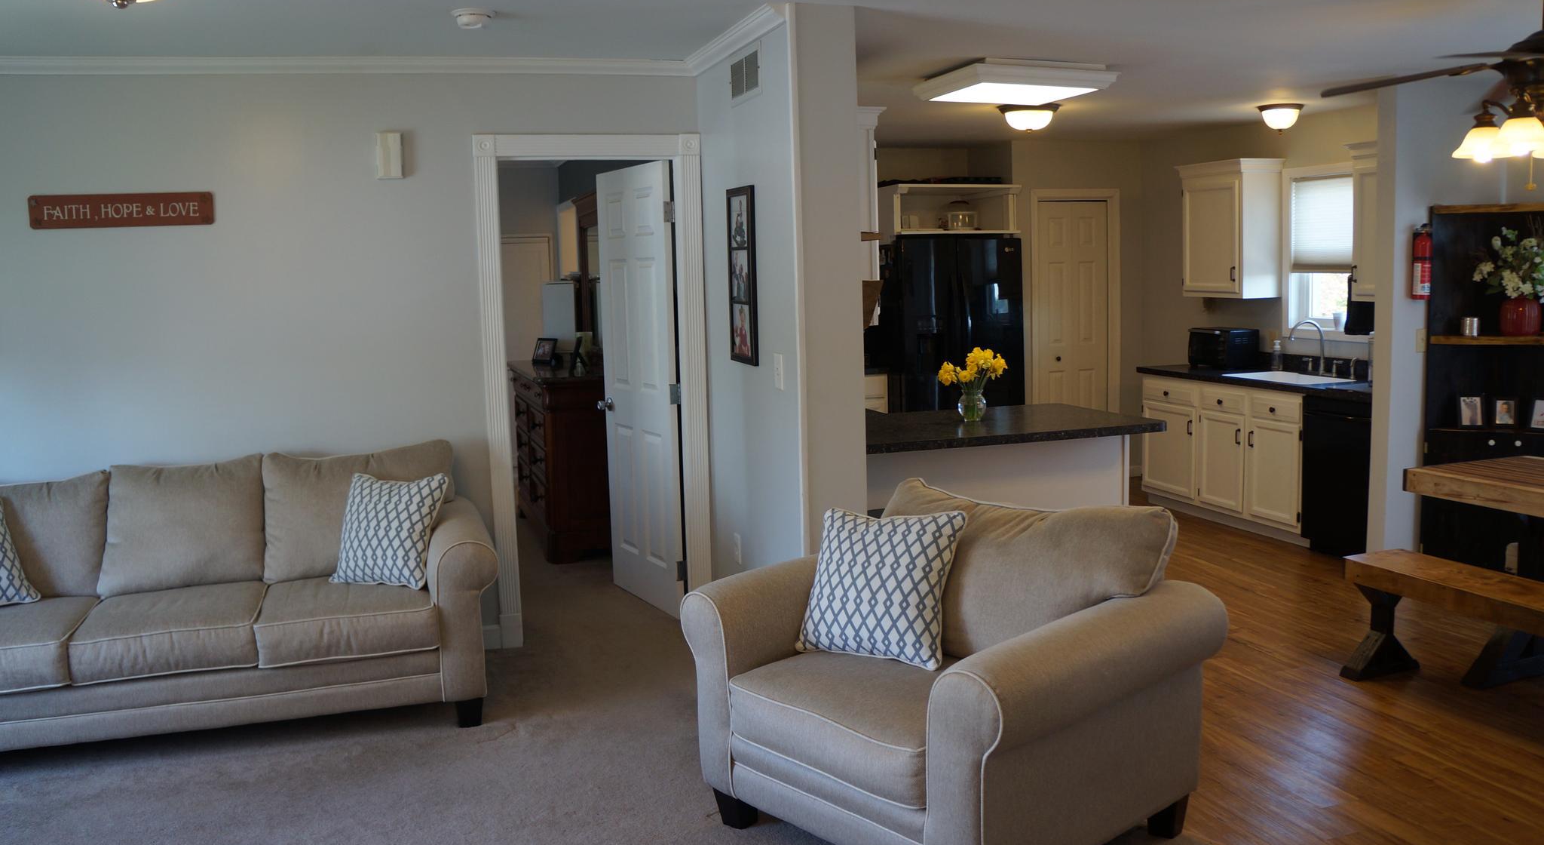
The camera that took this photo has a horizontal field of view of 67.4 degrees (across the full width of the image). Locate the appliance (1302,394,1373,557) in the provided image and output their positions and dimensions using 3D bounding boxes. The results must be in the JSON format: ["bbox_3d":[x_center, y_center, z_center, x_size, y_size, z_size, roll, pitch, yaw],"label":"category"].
[{"bbox_3d":[3.154,0.270,5.848,0.610,0.840,0.600,-4,8,-20],"label":"appliance"}]

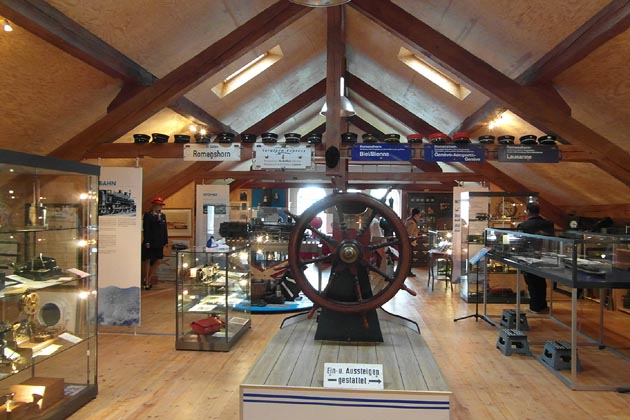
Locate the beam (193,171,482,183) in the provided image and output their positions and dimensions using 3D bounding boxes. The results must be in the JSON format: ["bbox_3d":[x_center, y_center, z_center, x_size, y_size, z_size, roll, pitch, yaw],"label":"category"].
[{"bbox_3d":[0.460,-0.745,9.330,6.450,0.205,0.190,1,0,4],"label":"beam"}]

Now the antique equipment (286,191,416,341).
[{"bbox_3d":[0.330,0.435,3.930,1.250,1.450,0.550,0,0,6],"label":"antique equipment"}]

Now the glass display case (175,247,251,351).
[{"bbox_3d":[-1.267,1.080,5.410,0.630,1.155,1.000,0,0,6],"label":"glass display case"}]

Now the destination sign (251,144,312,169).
[{"bbox_3d":[-0.405,-0.685,5.450,0.770,0.325,0.030,1,0,4],"label":"destination sign"}]

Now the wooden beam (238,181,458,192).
[{"bbox_3d":[1.000,-0.720,12.950,6.500,0.205,0.190,1,0,4],"label":"wooden beam"}]

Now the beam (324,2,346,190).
[{"bbox_3d":[0.252,-1.660,5.480,0.200,2.450,0.200,0,0,3],"label":"beam"}]

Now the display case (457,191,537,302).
[{"bbox_3d":[3.364,0.681,7.708,1.200,1.980,0.520,1,0,5],"label":"display case"}]

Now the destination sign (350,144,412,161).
[{"bbox_3d":[0.858,-0.735,5.390,0.765,0.215,0.030,1,0,4],"label":"destination sign"}]

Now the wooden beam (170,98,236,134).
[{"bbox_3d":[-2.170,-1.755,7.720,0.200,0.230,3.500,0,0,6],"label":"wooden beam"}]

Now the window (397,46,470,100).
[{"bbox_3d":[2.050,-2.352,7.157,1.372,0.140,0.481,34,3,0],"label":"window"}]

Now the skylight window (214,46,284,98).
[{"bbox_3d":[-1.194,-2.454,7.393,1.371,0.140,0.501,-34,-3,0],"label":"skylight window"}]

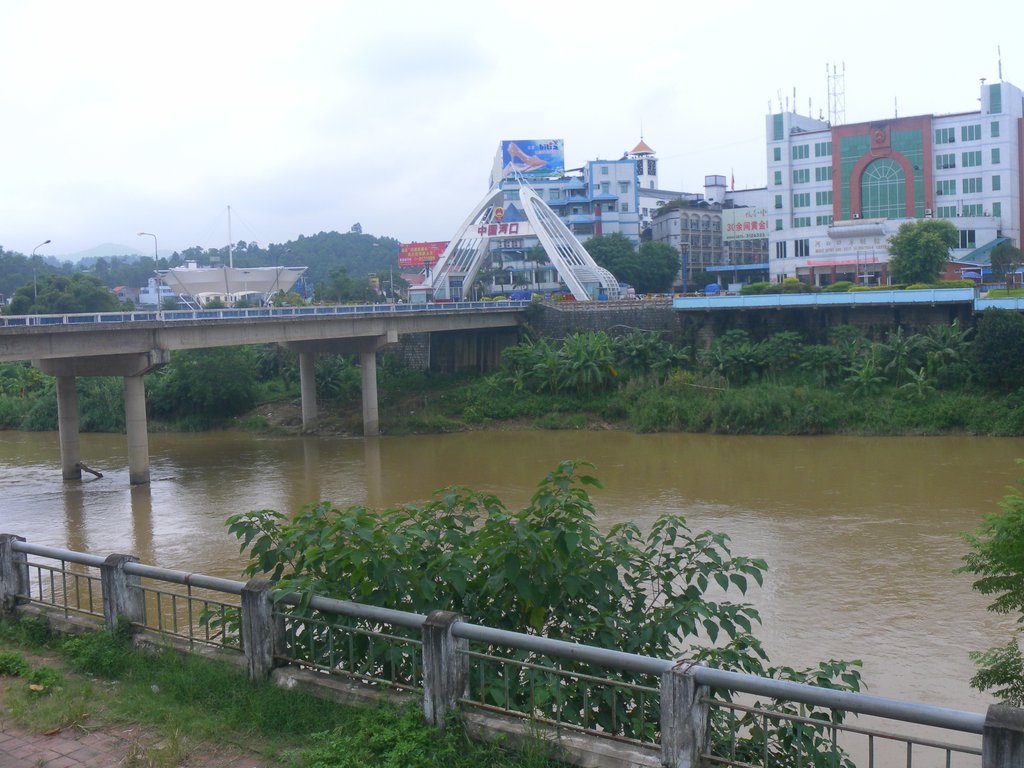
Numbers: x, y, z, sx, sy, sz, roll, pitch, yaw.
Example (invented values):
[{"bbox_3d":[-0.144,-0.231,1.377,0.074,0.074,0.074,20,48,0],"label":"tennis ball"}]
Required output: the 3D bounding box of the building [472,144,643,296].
[{"bbox_3d":[7.787,-28.693,188.346,27.000,27.500,18.000,-2,5,-7],"label":"building"}]

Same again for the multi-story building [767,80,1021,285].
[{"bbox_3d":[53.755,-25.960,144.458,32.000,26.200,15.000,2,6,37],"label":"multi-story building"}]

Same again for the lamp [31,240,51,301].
[{"bbox_3d":[-38.893,-8.448,85.635,2.000,6.850,0.350,1,5,29],"label":"lamp"}]

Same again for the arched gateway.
[{"bbox_3d":[0.803,-19.339,143.375,25.500,17.000,10.000,1,5,29],"label":"arched gateway"}]

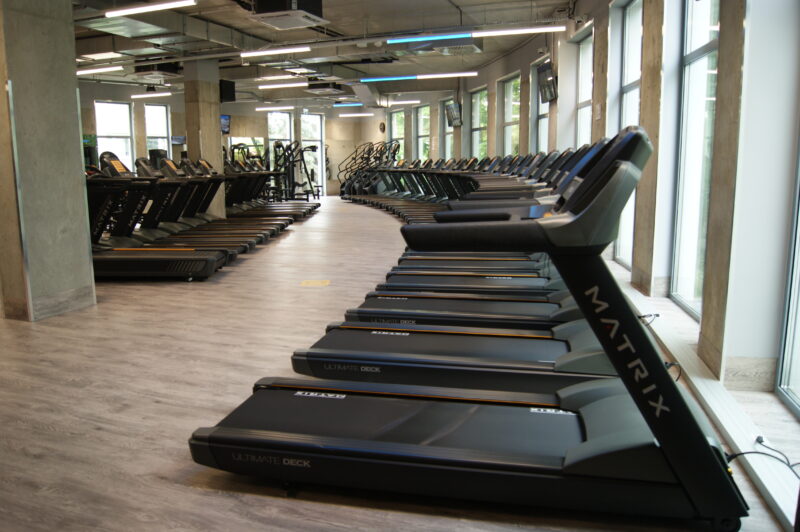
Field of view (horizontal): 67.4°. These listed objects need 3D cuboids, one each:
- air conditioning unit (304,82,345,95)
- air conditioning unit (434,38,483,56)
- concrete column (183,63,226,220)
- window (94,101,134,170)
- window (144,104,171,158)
[{"bbox_3d":[-2.279,-5.438,18.200,0.950,0.310,0.950,4,10,24],"label":"air conditioning unit"},{"bbox_3d":[1.188,-4.503,12.175,0.860,0.310,0.860,3,10,22],"label":"air conditioning unit"},{"bbox_3d":[-4.724,-3.012,14.542,0.420,4.100,0.790,4,10,25],"label":"concrete column"},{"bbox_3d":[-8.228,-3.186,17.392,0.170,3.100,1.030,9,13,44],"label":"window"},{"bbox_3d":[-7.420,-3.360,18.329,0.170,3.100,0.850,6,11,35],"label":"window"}]

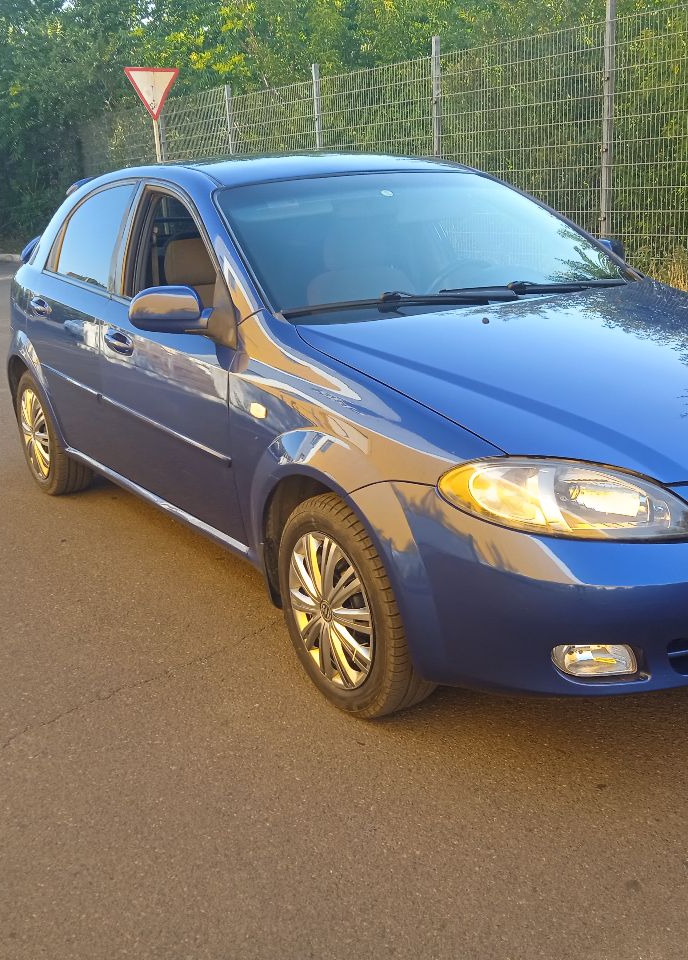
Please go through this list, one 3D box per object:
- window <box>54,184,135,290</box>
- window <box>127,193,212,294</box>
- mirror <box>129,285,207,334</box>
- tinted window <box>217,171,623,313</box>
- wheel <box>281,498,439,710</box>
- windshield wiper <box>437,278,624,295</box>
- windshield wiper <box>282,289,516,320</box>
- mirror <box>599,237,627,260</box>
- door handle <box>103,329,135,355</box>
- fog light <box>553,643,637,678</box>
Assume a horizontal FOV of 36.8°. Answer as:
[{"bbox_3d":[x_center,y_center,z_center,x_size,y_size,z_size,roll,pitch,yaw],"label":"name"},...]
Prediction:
[{"bbox_3d":[-0.970,-0.962,4.062,0.050,0.410,0.720,19,2,-35],"label":"window"},{"bbox_3d":[-0.580,-0.797,3.455,0.050,0.420,0.820,19,2,-35],"label":"window"},{"bbox_3d":[-0.504,-0.491,2.967,0.210,0.140,0.135,-12,18,-30],"label":"mirror"},{"bbox_3d":[0.252,-0.805,3.357,1.370,0.100,0.830,-12,48,-30],"label":"tinted window"},{"bbox_3d":[0.047,0.312,2.681,0.200,0.590,0.590,-12,18,-30],"label":"wheel"},{"bbox_3d":[0.621,-0.620,3.316,0.760,0.055,0.085,-9,17,-31],"label":"windshield wiper"},{"bbox_3d":[0.169,-0.498,2.946,0.690,0.055,0.085,-7,16,-16],"label":"windshield wiper"},{"bbox_3d":[0.976,-0.808,3.857,0.220,0.155,0.130,-12,18,-30],"label":"mirror"},{"bbox_3d":[-0.765,-0.474,3.521,0.050,0.078,0.240,-12,18,-30],"label":"door handle"},{"bbox_3d":[0.510,0.360,2.161,0.195,0.072,0.070,-6,16,-13],"label":"fog light"}]

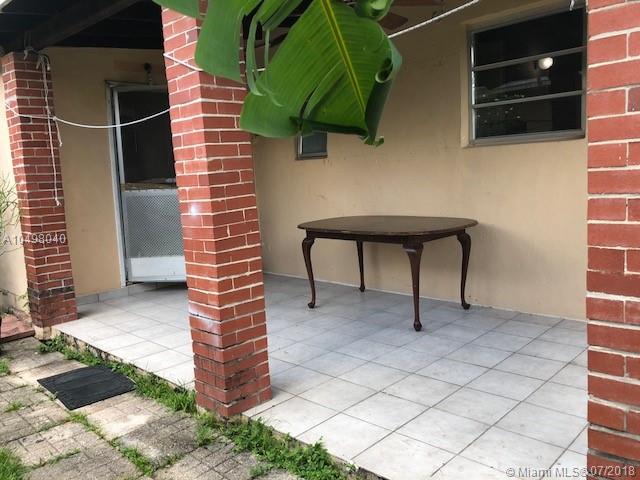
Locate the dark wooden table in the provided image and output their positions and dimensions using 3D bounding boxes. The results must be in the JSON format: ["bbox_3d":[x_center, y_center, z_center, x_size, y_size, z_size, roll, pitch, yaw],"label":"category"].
[{"bbox_3d":[0.564,0.238,4.591,1.600,0.765,1.060,4,10,44],"label":"dark wooden table"}]

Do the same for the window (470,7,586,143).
[{"bbox_3d":[1.611,-1.260,4.070,0.940,0.970,0.090,4,10,44],"label":"window"}]

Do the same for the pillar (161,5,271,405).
[{"bbox_3d":[-0.539,-0.207,2.769,0.303,2.230,0.303,4,10,44],"label":"pillar"}]

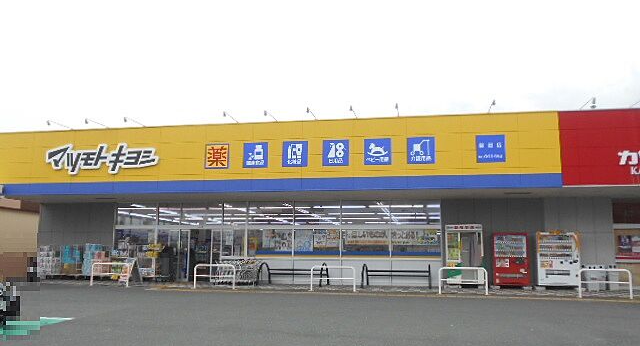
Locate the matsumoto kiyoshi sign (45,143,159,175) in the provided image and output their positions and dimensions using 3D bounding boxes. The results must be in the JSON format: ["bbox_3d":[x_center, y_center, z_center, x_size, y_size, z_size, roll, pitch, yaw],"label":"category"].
[{"bbox_3d":[-7.897,-0.490,20.139,4.421,1.085,0.150,-1,-7,11],"label":"matsumoto kiyoshi sign"}]

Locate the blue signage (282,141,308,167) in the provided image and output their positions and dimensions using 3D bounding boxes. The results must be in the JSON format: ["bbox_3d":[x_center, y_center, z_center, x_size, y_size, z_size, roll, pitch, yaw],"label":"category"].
[{"bbox_3d":[-0.813,-0.623,18.521,0.868,0.868,0.100,-1,-7,11],"label":"blue signage"}]

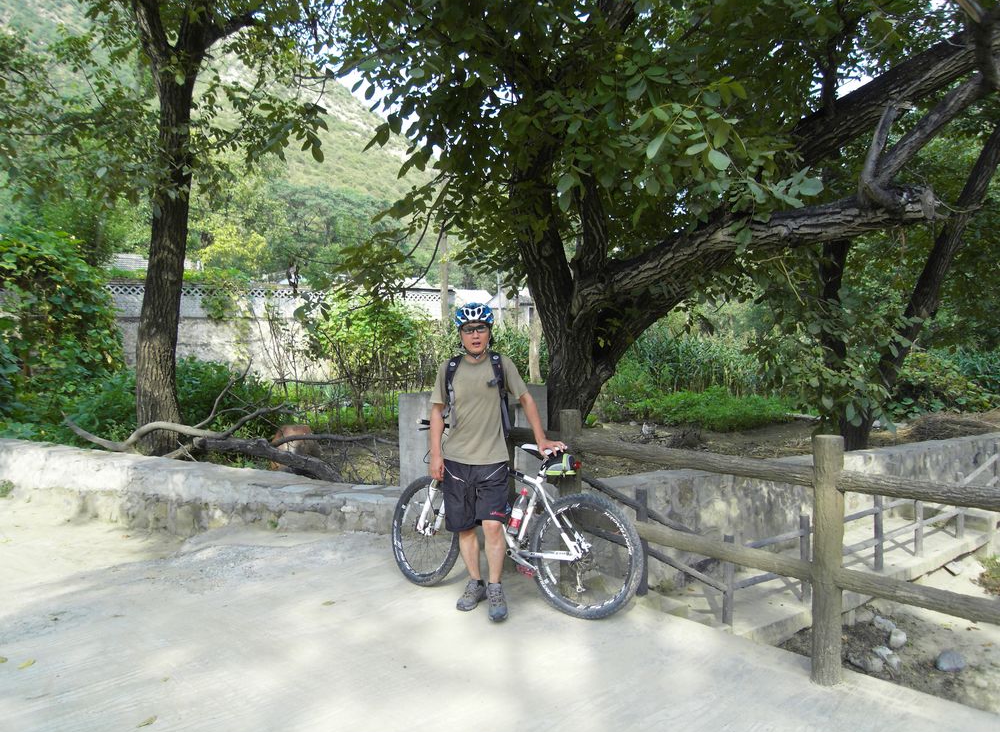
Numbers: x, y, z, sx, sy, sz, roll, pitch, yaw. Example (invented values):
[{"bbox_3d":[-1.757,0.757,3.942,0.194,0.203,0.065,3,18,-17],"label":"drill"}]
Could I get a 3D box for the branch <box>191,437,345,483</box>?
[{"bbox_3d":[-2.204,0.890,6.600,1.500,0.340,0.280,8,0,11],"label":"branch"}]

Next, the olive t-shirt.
[{"bbox_3d":[-0.126,0.254,4.050,0.560,0.640,0.280,0,1,0],"label":"olive t-shirt"}]

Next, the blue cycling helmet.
[{"bbox_3d":[-0.150,-0.296,4.070,0.220,0.160,0.280,0,1,-2],"label":"blue cycling helmet"}]

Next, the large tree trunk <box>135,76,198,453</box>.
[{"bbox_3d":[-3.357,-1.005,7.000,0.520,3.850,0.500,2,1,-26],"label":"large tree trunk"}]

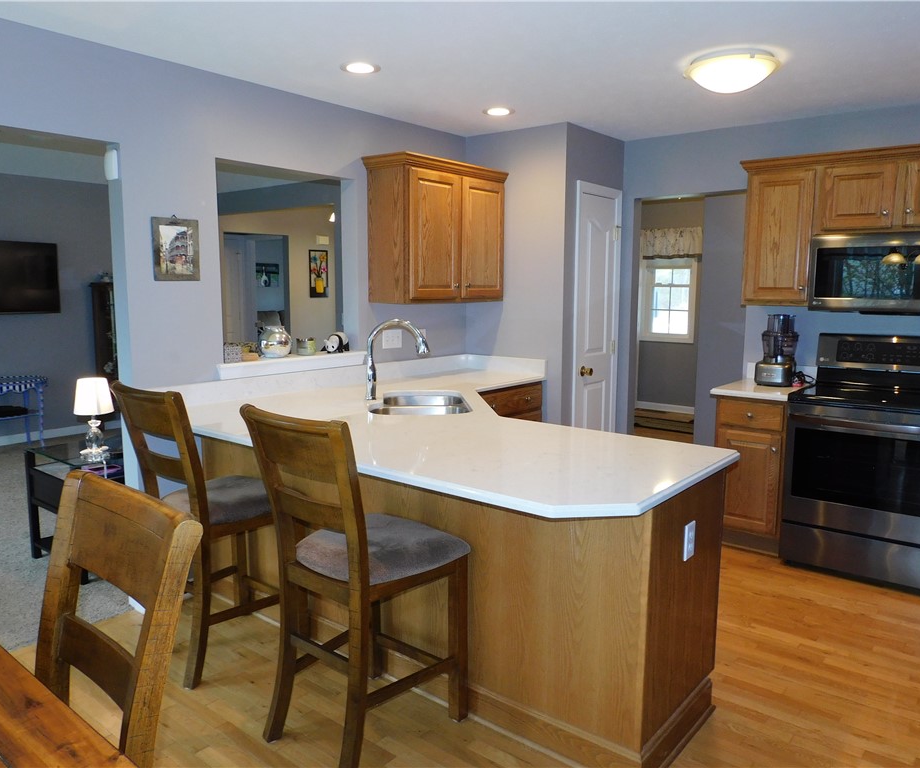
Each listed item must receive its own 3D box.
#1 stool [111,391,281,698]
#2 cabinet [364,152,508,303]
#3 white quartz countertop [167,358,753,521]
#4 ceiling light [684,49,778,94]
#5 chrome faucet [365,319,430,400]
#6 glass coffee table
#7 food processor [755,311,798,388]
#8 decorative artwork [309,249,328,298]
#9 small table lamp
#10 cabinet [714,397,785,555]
[{"bbox_3d":[-1.058,0.545,2.913,0.479,1.147,0.608,6,10,39],"label":"stool"},{"bbox_3d":[-0.143,-0.927,4.420,0.374,0.823,0.972,6,10,39],"label":"cabinet"},{"bbox_3d":[0.211,0.090,3.439,2.338,0.151,2.293,6,10,39],"label":"white quartz countertop"},{"bbox_3d":[1.201,-1.364,3.130,0.429,0.140,0.429,6,10,39],"label":"ceiling light"},{"bbox_3d":[-0.345,-0.133,3.823,0.329,0.420,0.075,-1,8,-6],"label":"chrome faucet"},{"bbox_3d":[-1.926,0.656,4.012,0.608,0.633,0.698,6,10,39],"label":"glass coffee table"},{"bbox_3d":[1.918,-0.202,4.296,0.204,0.423,0.219,6,10,39],"label":"food processor"},{"bbox_3d":[-1.750,-1.360,8.830,0.030,0.593,0.278,6,10,39],"label":"decorative artwork"},{"bbox_3d":[-1.898,0.170,3.670,0.209,0.432,0.209,6,10,39],"label":"small table lamp"},{"bbox_3d":[1.787,0.503,4.208,0.379,0.873,0.628,6,10,39],"label":"cabinet"}]

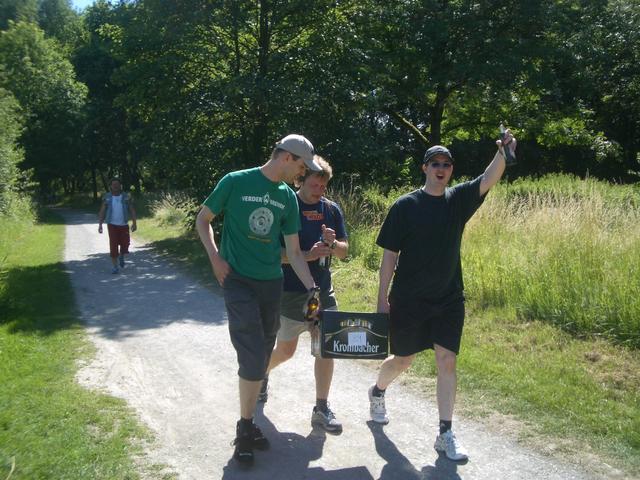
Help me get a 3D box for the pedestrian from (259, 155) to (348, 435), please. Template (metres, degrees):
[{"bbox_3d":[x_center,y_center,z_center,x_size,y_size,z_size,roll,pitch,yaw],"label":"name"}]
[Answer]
[{"bbox_3d":[-0.120,0.350,4.463,0.530,1.780,0.740,-2,5,-20],"label":"pedestrian"}]

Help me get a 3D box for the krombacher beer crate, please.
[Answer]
[{"bbox_3d":[0.176,0.566,3.863,0.400,0.272,0.300,2,-7,-10],"label":"krombacher beer crate"}]

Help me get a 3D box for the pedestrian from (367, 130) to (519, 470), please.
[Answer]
[{"bbox_3d":[0.735,0.318,4.059,0.800,1.910,0.750,-1,5,-14],"label":"pedestrian"}]

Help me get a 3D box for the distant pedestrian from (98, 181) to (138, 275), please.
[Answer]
[{"bbox_3d":[-3.730,-0.250,11.919,0.660,1.730,0.520,-1,5,-17],"label":"distant pedestrian"}]

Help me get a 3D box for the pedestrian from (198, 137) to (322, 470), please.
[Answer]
[{"bbox_3d":[-0.385,0.343,3.941,0.660,1.880,0.560,-2,5,-22],"label":"pedestrian"}]

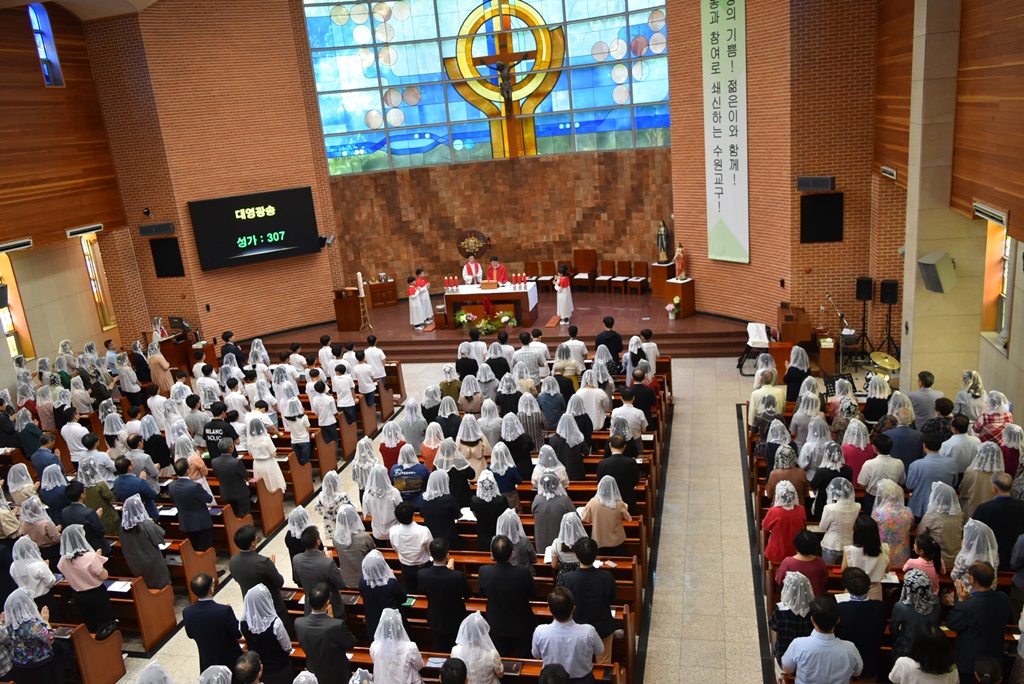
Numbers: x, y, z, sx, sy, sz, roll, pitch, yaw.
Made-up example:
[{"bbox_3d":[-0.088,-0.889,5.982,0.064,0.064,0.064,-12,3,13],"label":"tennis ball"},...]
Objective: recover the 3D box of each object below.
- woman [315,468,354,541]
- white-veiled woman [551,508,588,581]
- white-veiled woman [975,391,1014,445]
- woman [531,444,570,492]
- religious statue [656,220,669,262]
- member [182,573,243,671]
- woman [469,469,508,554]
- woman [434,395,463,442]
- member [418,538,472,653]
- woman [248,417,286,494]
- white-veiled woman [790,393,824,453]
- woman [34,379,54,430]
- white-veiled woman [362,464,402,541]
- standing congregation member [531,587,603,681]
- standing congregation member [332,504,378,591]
[{"bbox_3d":[-2.102,2.294,9.499,0.450,1.540,0.360,-1,17,17],"label":"woman"},{"bbox_3d":[0.663,2.526,8.229,0.460,1.547,0.380,-3,15,11],"label":"white-veiled woman"},{"bbox_3d":[6.106,1.353,9.767,0.470,1.565,0.380,-2,17,12],"label":"white-veiled woman"},{"bbox_3d":[0.555,2.031,9.944,0.460,1.539,0.400,-2,16,15],"label":"woman"},{"bbox_3d":[4.155,-2.723,21.139,0.330,1.157,0.360,-17,19,-36],"label":"religious statue"},{"bbox_3d":[-2.645,2.869,7.066,0.500,1.705,0.400,-2,16,15],"label":"member"},{"bbox_3d":[-0.194,2.262,9.266,0.460,1.588,0.400,-2,16,15],"label":"woman"},{"bbox_3d":[-0.839,1.543,11.462,0.440,1.572,0.360,-2,16,15],"label":"woman"},{"bbox_3d":[-0.595,2.692,7.623,0.520,1.690,0.420,-2,16,15],"label":"member"},{"bbox_3d":[-3.658,1.868,11.439,0.450,1.580,0.360,-2,17,15],"label":"woman"},{"bbox_3d":[4.170,1.465,10.818,0.460,1.595,0.380,-5,15,3],"label":"white-veiled woman"},{"bbox_3d":[-8.532,1.552,14.392,0.440,1.559,0.370,-2,16,15],"label":"woman"},{"bbox_3d":[-1.468,2.202,9.221,0.460,1.613,0.370,-2,16,15],"label":"white-veiled woman"},{"bbox_3d":[0.488,2.874,6.574,0.520,1.760,0.380,-3,15,10],"label":"standing congregation member"},{"bbox_3d":[-1.772,2.591,8.870,0.470,1.551,0.380,-2,15,15],"label":"standing congregation member"}]

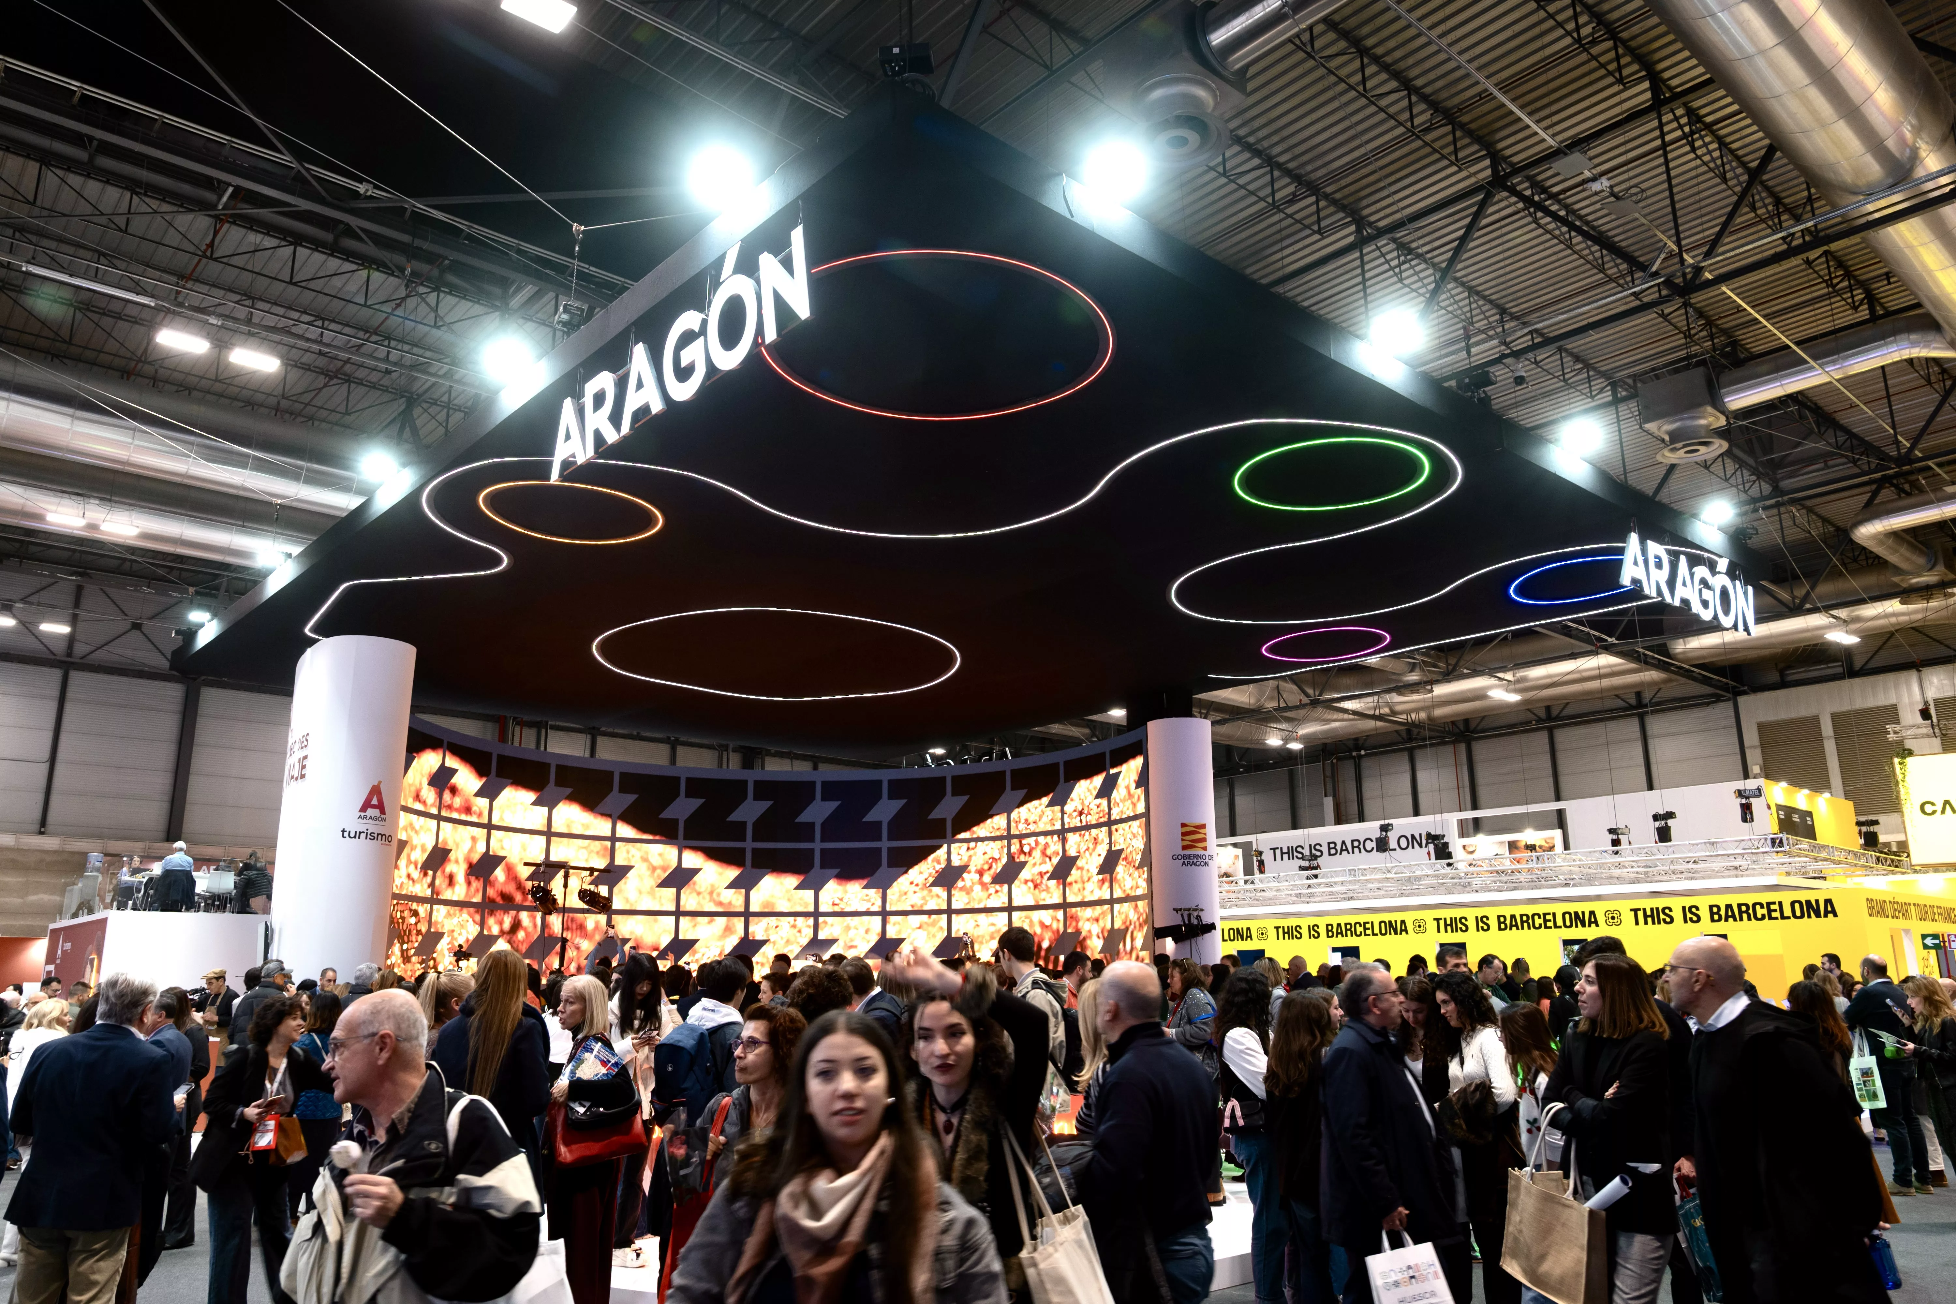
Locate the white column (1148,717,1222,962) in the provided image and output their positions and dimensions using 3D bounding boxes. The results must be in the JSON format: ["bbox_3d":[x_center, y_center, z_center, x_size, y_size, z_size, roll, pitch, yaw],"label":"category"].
[{"bbox_3d":[2.590,3.138,15.950,0.783,4.641,0.783,11,-18,-40],"label":"white column"}]

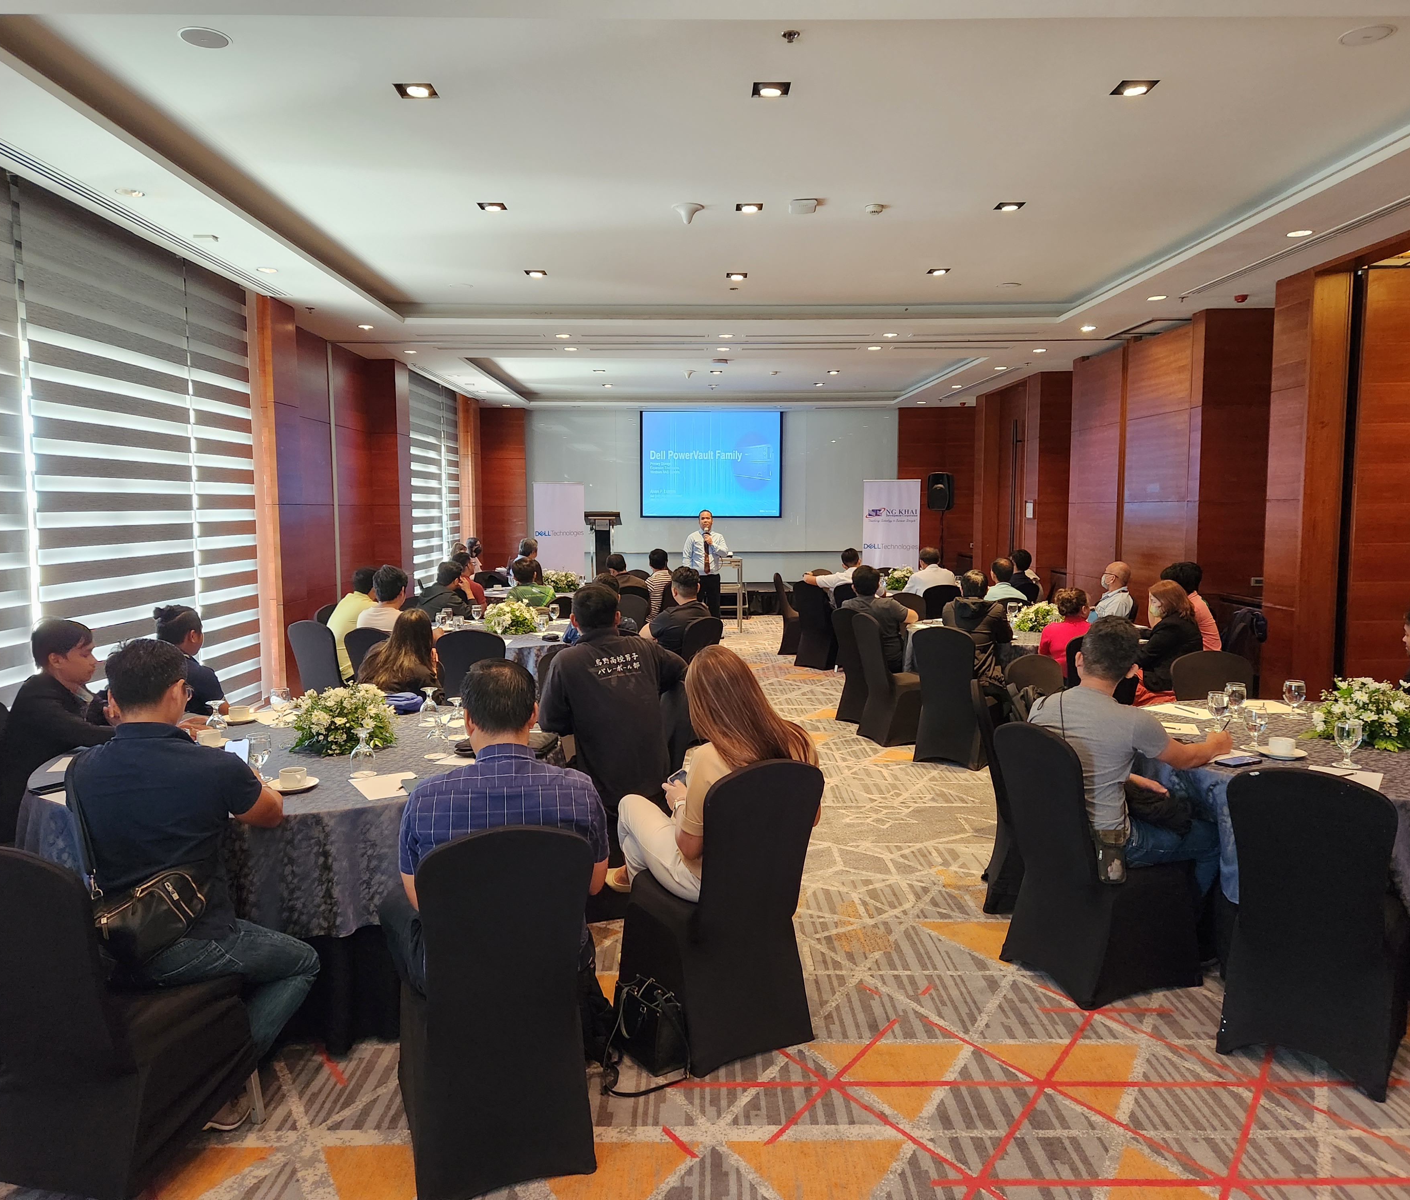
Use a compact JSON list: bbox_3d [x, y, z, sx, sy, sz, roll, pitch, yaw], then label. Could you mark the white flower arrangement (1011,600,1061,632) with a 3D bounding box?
[{"bbox_3d":[2.482,0.107,7.892,0.400,0.220,0.370,0,5,0],"label":"white flower arrangement"}]

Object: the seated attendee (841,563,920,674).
[{"bbox_3d":[1.400,0.307,8.481,0.560,1.220,0.800,2,6,23],"label":"seated attendee"}]

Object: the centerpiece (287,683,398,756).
[{"bbox_3d":[-1.370,0.440,4.075,0.410,0.220,0.380,-2,5,-19],"label":"centerpiece"}]

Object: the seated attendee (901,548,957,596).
[{"bbox_3d":[2.200,0.106,10.451,0.540,1.270,0.800,0,5,-3],"label":"seated attendee"}]

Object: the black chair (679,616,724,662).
[{"bbox_3d":[-0.219,0.566,7.530,0.580,0.930,0.470,4,6,37],"label":"black chair"}]

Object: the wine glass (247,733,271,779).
[{"bbox_3d":[-1.544,0.537,3.677,0.080,0.163,0.080,-2,6,-23],"label":"wine glass"}]

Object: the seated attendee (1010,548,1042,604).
[{"bbox_3d":[2.950,0.130,10.304,0.520,1.250,0.800,-3,6,-27],"label":"seated attendee"}]

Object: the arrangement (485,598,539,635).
[{"bbox_3d":[-1.416,0.110,7.821,0.400,0.255,0.370,0,5,0],"label":"arrangement"}]

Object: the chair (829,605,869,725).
[{"bbox_3d":[1.322,0.503,8.287,0.580,0.925,0.440,-3,6,-31],"label":"chair"}]

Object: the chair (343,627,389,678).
[{"bbox_3d":[-1.979,0.621,7.051,0.440,0.925,0.580,3,6,29],"label":"chair"}]

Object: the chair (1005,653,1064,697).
[{"bbox_3d":[1.779,0.755,5.170,0.440,0.930,0.550,-4,6,-34],"label":"chair"}]

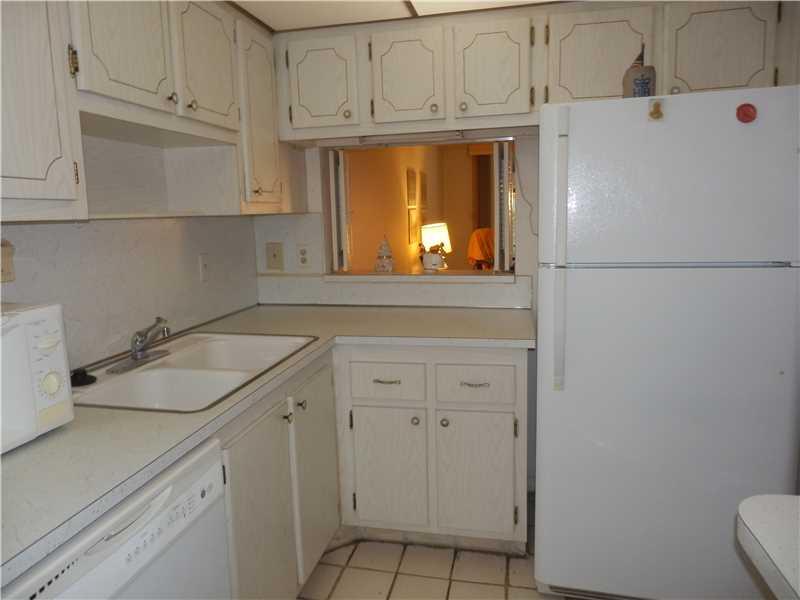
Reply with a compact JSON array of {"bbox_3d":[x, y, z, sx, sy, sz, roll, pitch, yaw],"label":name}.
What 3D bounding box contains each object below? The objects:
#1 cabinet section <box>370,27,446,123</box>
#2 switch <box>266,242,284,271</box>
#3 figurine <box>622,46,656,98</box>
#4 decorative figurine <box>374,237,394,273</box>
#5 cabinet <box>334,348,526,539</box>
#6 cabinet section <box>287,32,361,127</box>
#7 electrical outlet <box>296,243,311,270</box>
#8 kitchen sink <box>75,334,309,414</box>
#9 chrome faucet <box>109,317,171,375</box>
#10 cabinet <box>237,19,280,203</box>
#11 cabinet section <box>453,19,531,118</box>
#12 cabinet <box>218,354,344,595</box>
[{"bbox_3d":[0.064,-0.935,2.400,0.299,0.354,0.305,0,9,12],"label":"cabinet section"},{"bbox_3d":[-0.616,-0.214,2.732,0.088,0.137,0.015,1,9,13],"label":"switch"},{"bbox_3d":[0.772,-0.721,1.788,0.101,0.191,0.101,1,9,13],"label":"figurine"},{"bbox_3d":[-0.080,-0.221,2.730,0.086,0.177,0.081,1,9,13],"label":"decorative figurine"},{"bbox_3d":[0.170,0.500,2.376,0.730,0.763,0.576,1,9,13],"label":"cabinet"},{"bbox_3d":[-0.292,-0.937,2.478,0.299,0.354,0.305,0,9,12],"label":"cabinet section"},{"bbox_3d":[-0.469,-0.211,2.701,0.069,0.131,0.010,1,9,13],"label":"electrical outlet"},{"bbox_3d":[-0.638,0.285,1.730,0.552,0.202,0.798,1,9,13],"label":"kitchen sink"},{"bbox_3d":[-0.766,0.125,1.691,0.192,0.151,0.242,1,9,13],"label":"chrome faucet"},{"bbox_3d":[-0.688,-0.693,2.163,0.318,0.687,0.343,1,9,13],"label":"cabinet"},{"bbox_3d":[0.395,-0.933,2.328,0.296,0.354,0.305,0,9,12],"label":"cabinet section"},{"bbox_3d":[-0.624,0.606,1.863,0.601,0.757,0.818,1,9,13],"label":"cabinet"}]

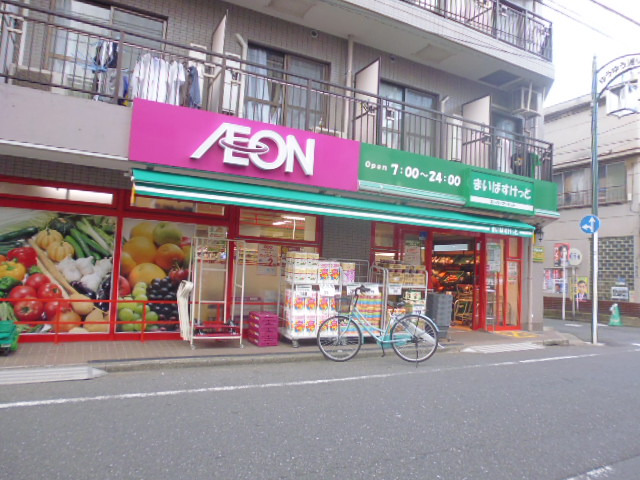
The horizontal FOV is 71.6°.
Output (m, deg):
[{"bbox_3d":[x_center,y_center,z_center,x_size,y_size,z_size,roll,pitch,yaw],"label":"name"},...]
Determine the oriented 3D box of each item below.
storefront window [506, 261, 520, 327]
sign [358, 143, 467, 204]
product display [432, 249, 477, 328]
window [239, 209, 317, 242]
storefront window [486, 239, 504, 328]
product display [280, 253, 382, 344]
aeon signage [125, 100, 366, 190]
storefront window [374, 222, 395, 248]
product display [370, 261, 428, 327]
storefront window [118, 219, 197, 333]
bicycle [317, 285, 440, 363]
[{"bbox_3d":[4.416,1.233,10.172,0.400,1.490,0.080,5,-5,-26],"label":"storefront window"},{"bbox_3d":[1.719,-1.168,8.056,2.350,0.750,0.110,5,-5,-26],"label":"sign"},{"bbox_3d":[3.769,1.234,11.839,0.750,1.850,1.750,5,-5,-26],"label":"product display"},{"bbox_3d":[-0.707,-0.245,7.767,1.420,0.460,0.080,5,-5,-26],"label":"window"},{"bbox_3d":[3.930,0.990,9.950,0.540,2.000,0.080,5,-5,-26],"label":"storefront window"},{"bbox_3d":[0.192,0.974,7.363,1.640,1.450,0.620,5,-5,-26],"label":"product display"},{"bbox_3d":[-0.966,-1.343,6.716,3.490,0.845,0.160,5,-5,-26],"label":"aeon signage"},{"bbox_3d":[1.274,-0.089,8.722,0.450,0.460,0.070,5,-5,-26],"label":"storefront window"},{"bbox_3d":[1.377,1.086,7.911,0.920,1.410,0.600,5,-5,-26],"label":"product display"},{"bbox_3d":[-2.494,0.563,6.850,1.160,1.730,0.080,5,-5,-26],"label":"storefront window"},{"bbox_3d":[0.851,1.208,6.340,1.730,1.060,0.550,2,-5,0],"label":"bicycle"}]

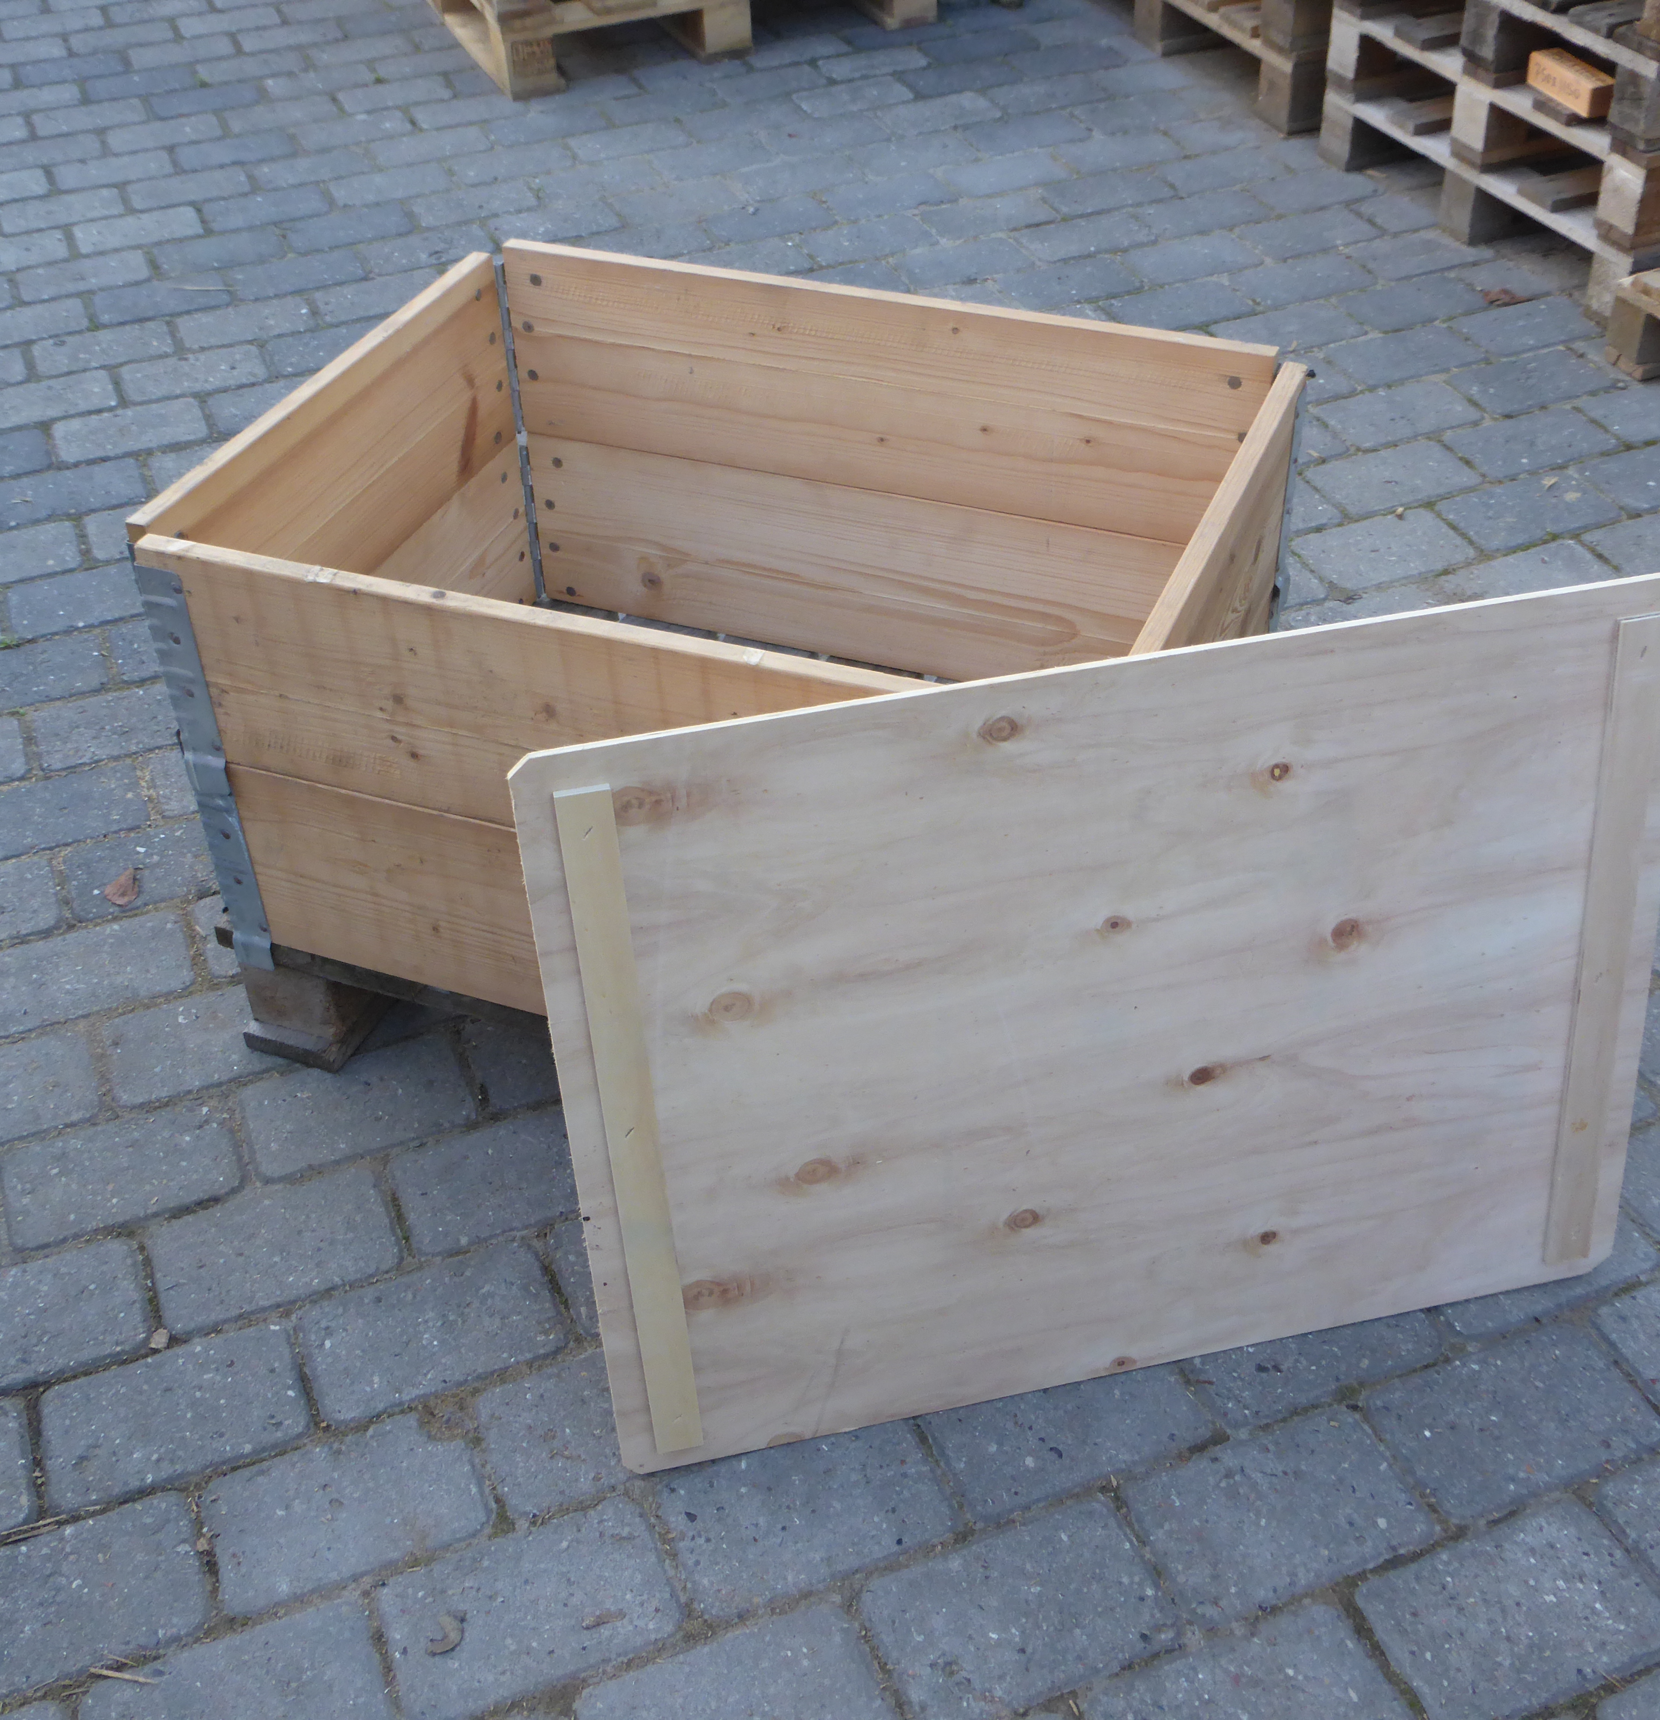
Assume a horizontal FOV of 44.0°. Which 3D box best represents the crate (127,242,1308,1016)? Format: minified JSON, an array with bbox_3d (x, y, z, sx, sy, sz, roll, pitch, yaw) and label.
[{"bbox_3d":[-0.064,-0.186,1.780,0.796,0.398,0.606,13,41,18],"label":"crate"}]

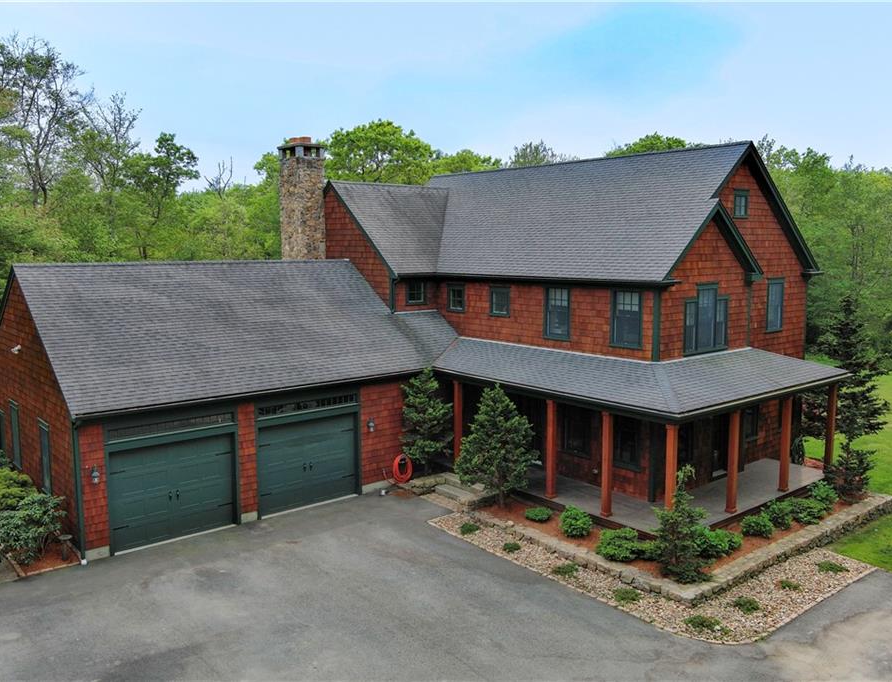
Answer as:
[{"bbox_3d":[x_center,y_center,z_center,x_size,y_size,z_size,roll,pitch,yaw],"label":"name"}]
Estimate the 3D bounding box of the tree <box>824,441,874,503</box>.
[{"bbox_3d":[11.045,3.508,22.572,1.368,1.541,1.368,-6,9,-39],"label":"tree"}]

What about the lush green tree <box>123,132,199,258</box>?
[{"bbox_3d":[-14.749,-4.338,43.365,4.413,12.960,4.413,-6,9,-39],"label":"lush green tree"}]

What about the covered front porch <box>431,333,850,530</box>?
[{"bbox_3d":[5.504,2.229,24.228,8.302,4.050,8.667,-6,9,-39],"label":"covered front porch"}]

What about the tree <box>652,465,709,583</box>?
[{"bbox_3d":[4.939,3.792,17.370,1.179,2.439,1.179,0,7,0],"label":"tree"}]

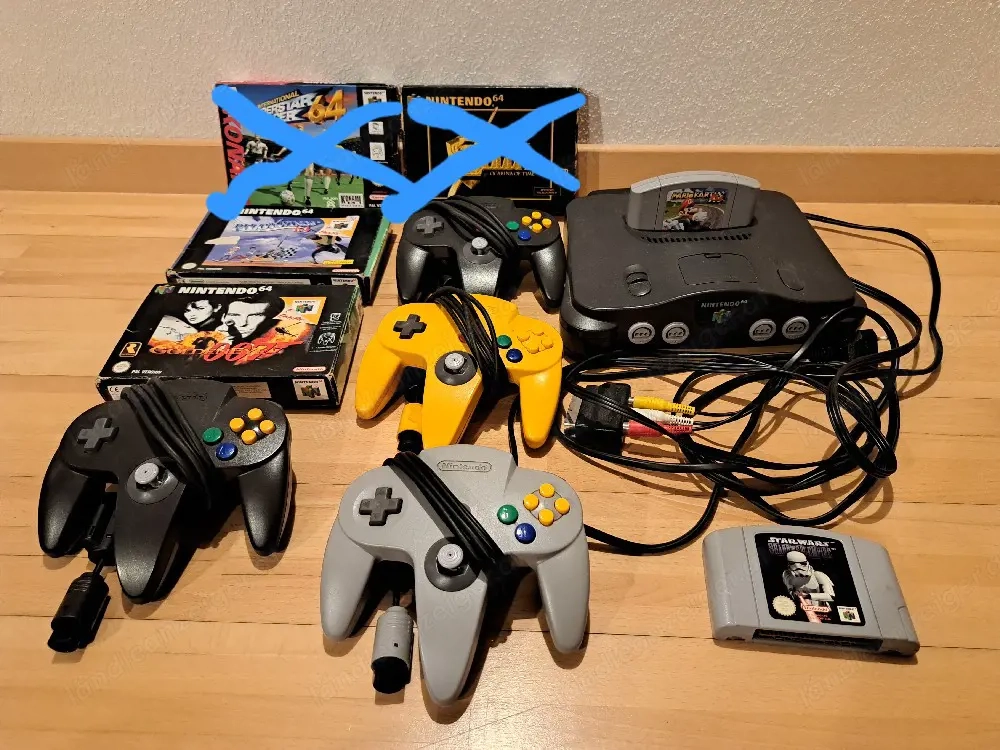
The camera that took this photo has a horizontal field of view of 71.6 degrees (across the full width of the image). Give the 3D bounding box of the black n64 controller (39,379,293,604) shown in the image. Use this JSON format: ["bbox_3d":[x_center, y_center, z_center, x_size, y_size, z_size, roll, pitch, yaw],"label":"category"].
[{"bbox_3d":[-0.216,0.068,0.465,0.160,0.061,0.162,-2,43,-2],"label":"black n64 controller"}]

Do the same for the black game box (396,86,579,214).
[{"bbox_3d":[-0.009,-0.240,0.748,0.182,0.127,0.030,0,24,0],"label":"black game box"}]

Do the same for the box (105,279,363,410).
[{"bbox_3d":[-0.221,-0.028,0.597,0.184,0.032,0.126,0,42,0],"label":"box"}]

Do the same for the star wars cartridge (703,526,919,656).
[{"bbox_3d":[0.188,0.130,0.430,0.116,0.018,0.073,3,43,3],"label":"star wars cartridge"}]

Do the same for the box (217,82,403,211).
[{"bbox_3d":[-0.198,-0.242,0.750,0.182,0.127,0.030,-1,22,-1],"label":"box"}]

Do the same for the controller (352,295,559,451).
[{"bbox_3d":[-0.029,-0.002,0.540,0.160,0.061,0.162,8,43,8],"label":"controller"}]

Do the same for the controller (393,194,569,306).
[{"bbox_3d":[-0.019,-0.109,0.656,0.160,0.061,0.162,1,43,1],"label":"controller"}]

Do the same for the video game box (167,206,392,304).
[{"bbox_3d":[-0.213,-0.124,0.695,0.182,0.030,0.127,2,43,2],"label":"video game box"}]

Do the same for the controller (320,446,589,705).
[{"bbox_3d":[-0.026,0.107,0.422,0.160,0.061,0.162,1,43,1],"label":"controller"}]

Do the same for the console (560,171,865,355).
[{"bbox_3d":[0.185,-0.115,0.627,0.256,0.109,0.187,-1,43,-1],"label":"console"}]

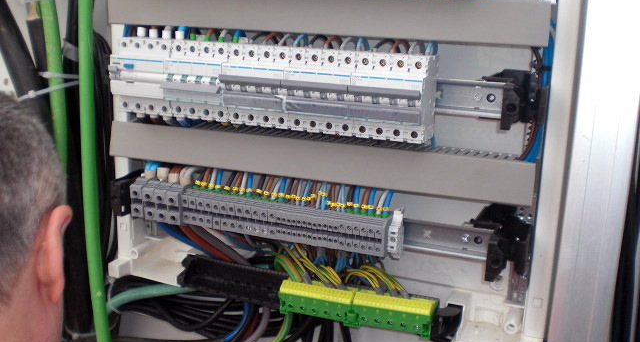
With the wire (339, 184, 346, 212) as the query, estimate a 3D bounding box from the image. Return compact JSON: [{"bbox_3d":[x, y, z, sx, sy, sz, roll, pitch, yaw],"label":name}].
[{"bbox_3d":[0.024,0.028,0.739,0.004,0.031,0.004,5,4,22],"label":"wire"}]

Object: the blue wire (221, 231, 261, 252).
[{"bbox_3d":[-0.088,0.081,0.802,0.048,0.018,0.016,7,13,21],"label":"blue wire"}]

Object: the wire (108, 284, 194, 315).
[{"bbox_3d":[-0.214,0.162,0.894,0.123,0.041,0.028,7,13,21],"label":"wire"}]

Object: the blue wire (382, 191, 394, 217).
[{"bbox_3d":[0.071,0.033,0.719,0.007,0.031,0.008,18,17,19],"label":"blue wire"}]

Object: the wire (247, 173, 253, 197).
[{"bbox_3d":[-0.078,0.016,0.779,0.005,0.028,0.005,5,3,0],"label":"wire"}]

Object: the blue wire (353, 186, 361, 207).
[{"bbox_3d":[0.039,0.027,0.731,0.007,0.025,0.008,7,13,21],"label":"blue wire"}]

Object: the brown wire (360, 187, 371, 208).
[{"bbox_3d":[0.048,0.028,0.729,0.005,0.023,0.005,20,7,18],"label":"brown wire"}]

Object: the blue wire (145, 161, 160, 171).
[{"bbox_3d":[-0.194,-0.007,0.829,0.020,0.014,0.016,7,13,21],"label":"blue wire"}]

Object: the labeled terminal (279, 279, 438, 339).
[{"bbox_3d":[0.038,0.145,0.759,0.170,0.033,0.031,5,12,22],"label":"labeled terminal"}]

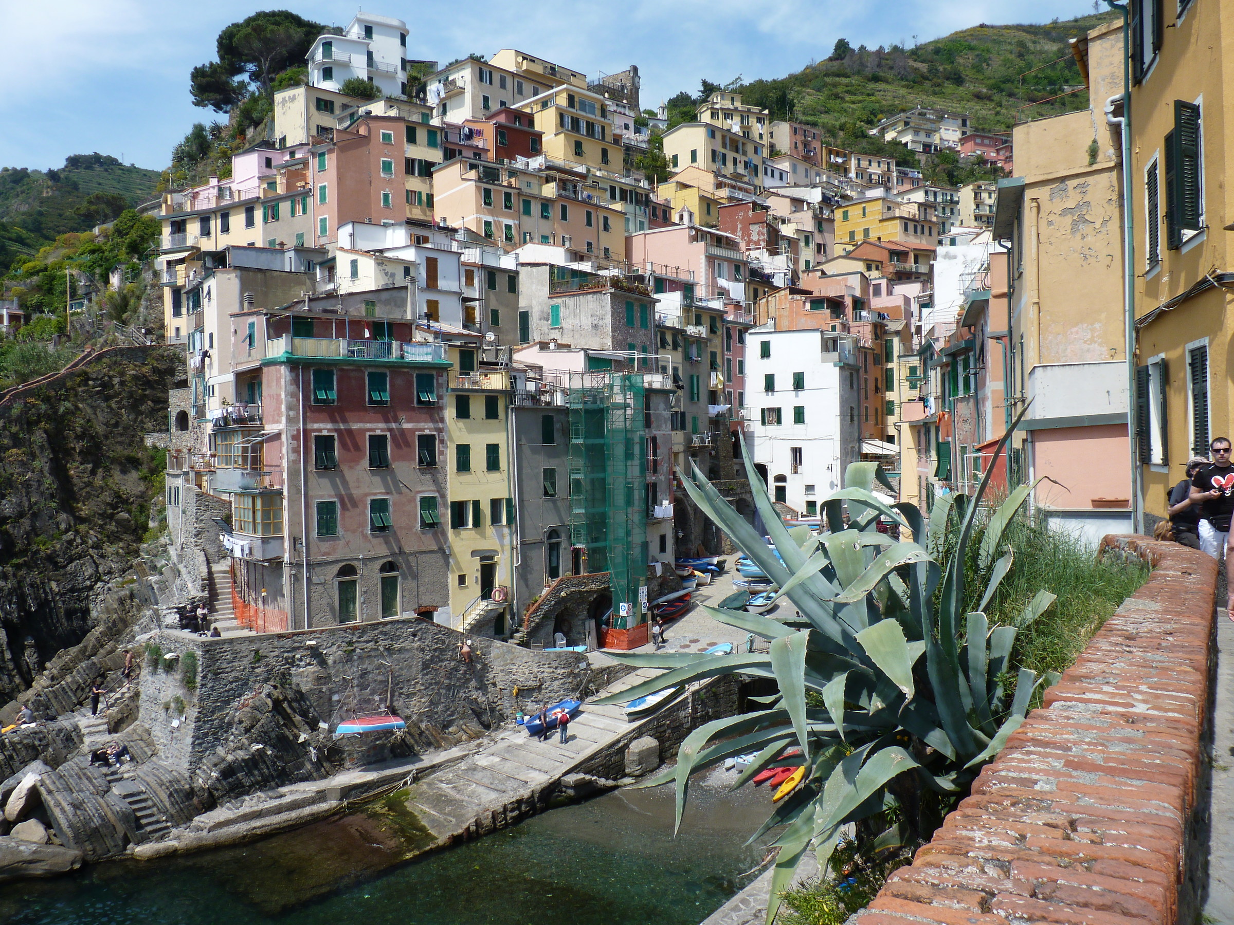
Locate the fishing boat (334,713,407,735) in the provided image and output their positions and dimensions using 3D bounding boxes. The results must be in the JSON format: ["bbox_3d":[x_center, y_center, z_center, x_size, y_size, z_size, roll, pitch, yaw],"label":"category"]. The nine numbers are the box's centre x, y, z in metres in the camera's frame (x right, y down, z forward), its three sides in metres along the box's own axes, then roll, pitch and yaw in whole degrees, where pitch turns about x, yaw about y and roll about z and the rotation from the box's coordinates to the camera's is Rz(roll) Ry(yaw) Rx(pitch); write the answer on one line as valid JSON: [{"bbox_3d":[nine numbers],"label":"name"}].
[{"bbox_3d":[-11.132,11.873,43.500,3.150,0.550,1.200,-1,0,-14],"label":"fishing boat"}]

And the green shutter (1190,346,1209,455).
[{"bbox_3d":[7.871,-0.749,13.000,0.060,1.580,0.908,-1,0,19],"label":"green shutter"}]

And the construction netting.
[{"bbox_3d":[-0.502,2.566,55.700,4.500,15.200,2.100,-1,0,-34],"label":"construction netting"}]

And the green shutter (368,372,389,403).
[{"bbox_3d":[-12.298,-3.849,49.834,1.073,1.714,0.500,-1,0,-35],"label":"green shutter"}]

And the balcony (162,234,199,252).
[{"bbox_3d":[-34.622,-17.363,76.401,3.635,1.250,0.950,-1,0,27],"label":"balcony"}]

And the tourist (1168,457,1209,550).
[{"bbox_3d":[5.702,0.737,9.502,0.480,1.600,0.500,-1,0,22],"label":"tourist"}]

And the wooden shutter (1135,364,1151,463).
[{"bbox_3d":[8.568,-0.774,15.619,0.060,1.620,0.400,-1,0,8],"label":"wooden shutter"}]

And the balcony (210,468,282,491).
[{"bbox_3d":[-18.284,0.834,47.600,1.300,1.150,5.500,-1,0,-40],"label":"balcony"}]

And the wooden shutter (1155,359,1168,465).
[{"bbox_3d":[8.108,-0.756,14.261,0.060,1.630,0.390,-1,0,23],"label":"wooden shutter"}]

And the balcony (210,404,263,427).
[{"bbox_3d":[-19.386,-2.380,49.000,3.900,1.120,1.150,-1,0,41],"label":"balcony"}]

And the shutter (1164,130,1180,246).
[{"bbox_3d":[8.149,-3.982,14.125,0.050,1.660,0.480,-1,0,10],"label":"shutter"}]

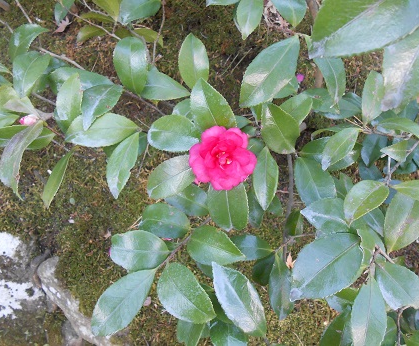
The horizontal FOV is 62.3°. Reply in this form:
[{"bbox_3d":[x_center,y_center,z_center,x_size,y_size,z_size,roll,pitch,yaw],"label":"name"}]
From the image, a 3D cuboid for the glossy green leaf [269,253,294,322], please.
[{"bbox_3d":[0.095,0.153,0.455,0.031,0.012,0.099,-4,102,14],"label":"glossy green leaf"}]

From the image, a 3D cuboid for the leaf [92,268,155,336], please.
[{"bbox_3d":[-0.091,0.137,0.365,0.045,0.012,0.102,44,96,11],"label":"leaf"}]

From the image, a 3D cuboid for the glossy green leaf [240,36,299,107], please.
[{"bbox_3d":[0.062,-0.104,0.360,0.042,0.012,0.091,40,96,8],"label":"glossy green leaf"}]

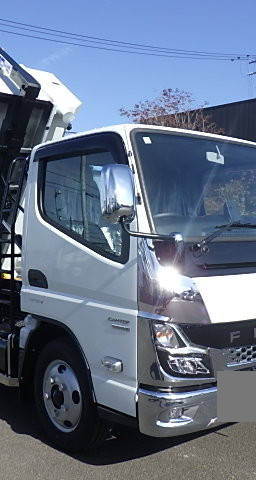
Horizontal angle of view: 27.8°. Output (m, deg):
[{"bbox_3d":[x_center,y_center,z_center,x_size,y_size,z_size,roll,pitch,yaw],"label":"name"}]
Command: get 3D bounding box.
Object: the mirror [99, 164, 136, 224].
[{"bbox_3d":[-0.039,-0.206,2.234,0.165,0.265,0.090,-1,0,-32],"label":"mirror"}]

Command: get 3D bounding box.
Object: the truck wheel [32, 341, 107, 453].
[{"bbox_3d":[-0.346,0.964,3.251,0.200,0.695,0.695,-1,0,-40],"label":"truck wheel"}]

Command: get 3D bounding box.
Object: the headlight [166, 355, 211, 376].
[{"bbox_3d":[0.286,0.629,2.615,0.220,0.112,0.115,-1,0,-28],"label":"headlight"}]

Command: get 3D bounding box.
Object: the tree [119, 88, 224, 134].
[{"bbox_3d":[1.319,-1.820,15.992,3.100,5.600,3.100,-1,0,43],"label":"tree"}]

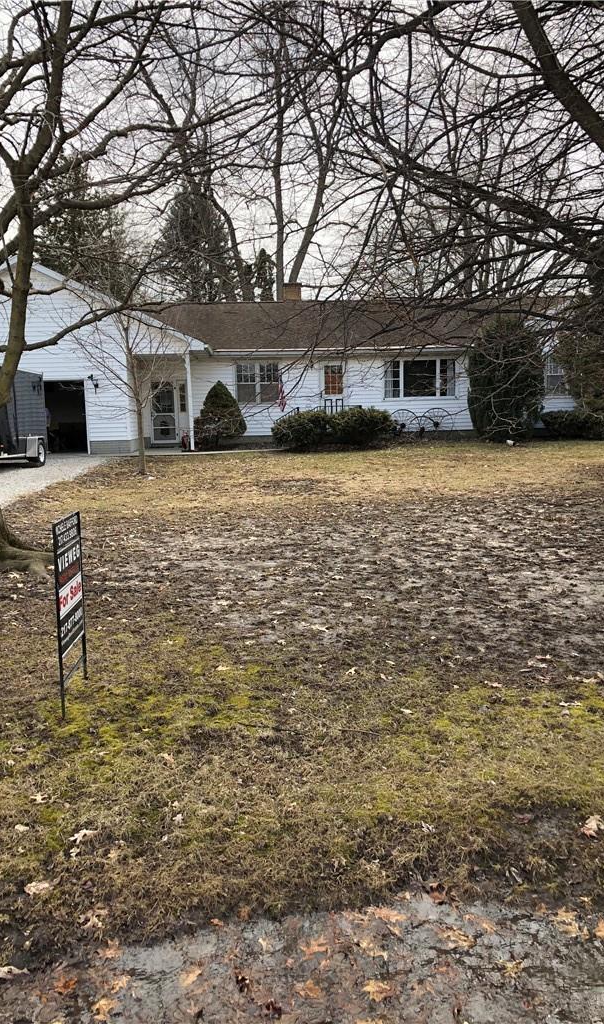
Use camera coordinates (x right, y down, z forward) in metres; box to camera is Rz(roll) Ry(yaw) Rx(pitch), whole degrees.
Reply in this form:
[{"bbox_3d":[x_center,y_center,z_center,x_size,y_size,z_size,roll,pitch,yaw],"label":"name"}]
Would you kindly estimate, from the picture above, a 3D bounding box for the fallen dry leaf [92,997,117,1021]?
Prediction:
[{"bbox_3d":[-0.535,1.337,2.229,0.059,0.015,0.075,-1,8,0],"label":"fallen dry leaf"}]

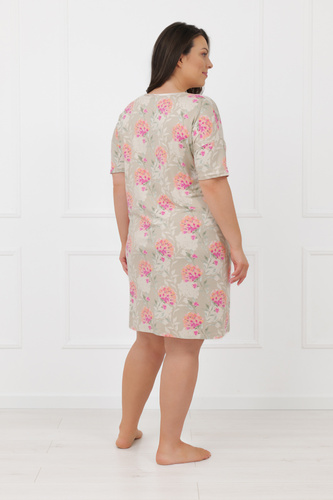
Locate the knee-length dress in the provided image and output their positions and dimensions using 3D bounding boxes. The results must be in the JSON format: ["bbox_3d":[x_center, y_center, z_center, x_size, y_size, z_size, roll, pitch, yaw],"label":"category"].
[{"bbox_3d":[0.003,-0.150,2.735,0.510,0.930,0.330,2,5,33],"label":"knee-length dress"}]

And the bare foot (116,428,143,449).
[{"bbox_3d":[-0.148,0.769,2.945,0.090,0.083,0.235,1,4,12],"label":"bare foot"}]

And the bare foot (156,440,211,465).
[{"bbox_3d":[0.067,0.778,2.730,0.230,0.092,0.090,-2,4,-28],"label":"bare foot"}]

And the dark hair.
[{"bbox_3d":[0.046,-0.742,2.690,0.225,0.280,0.200,-2,4,-22],"label":"dark hair"}]

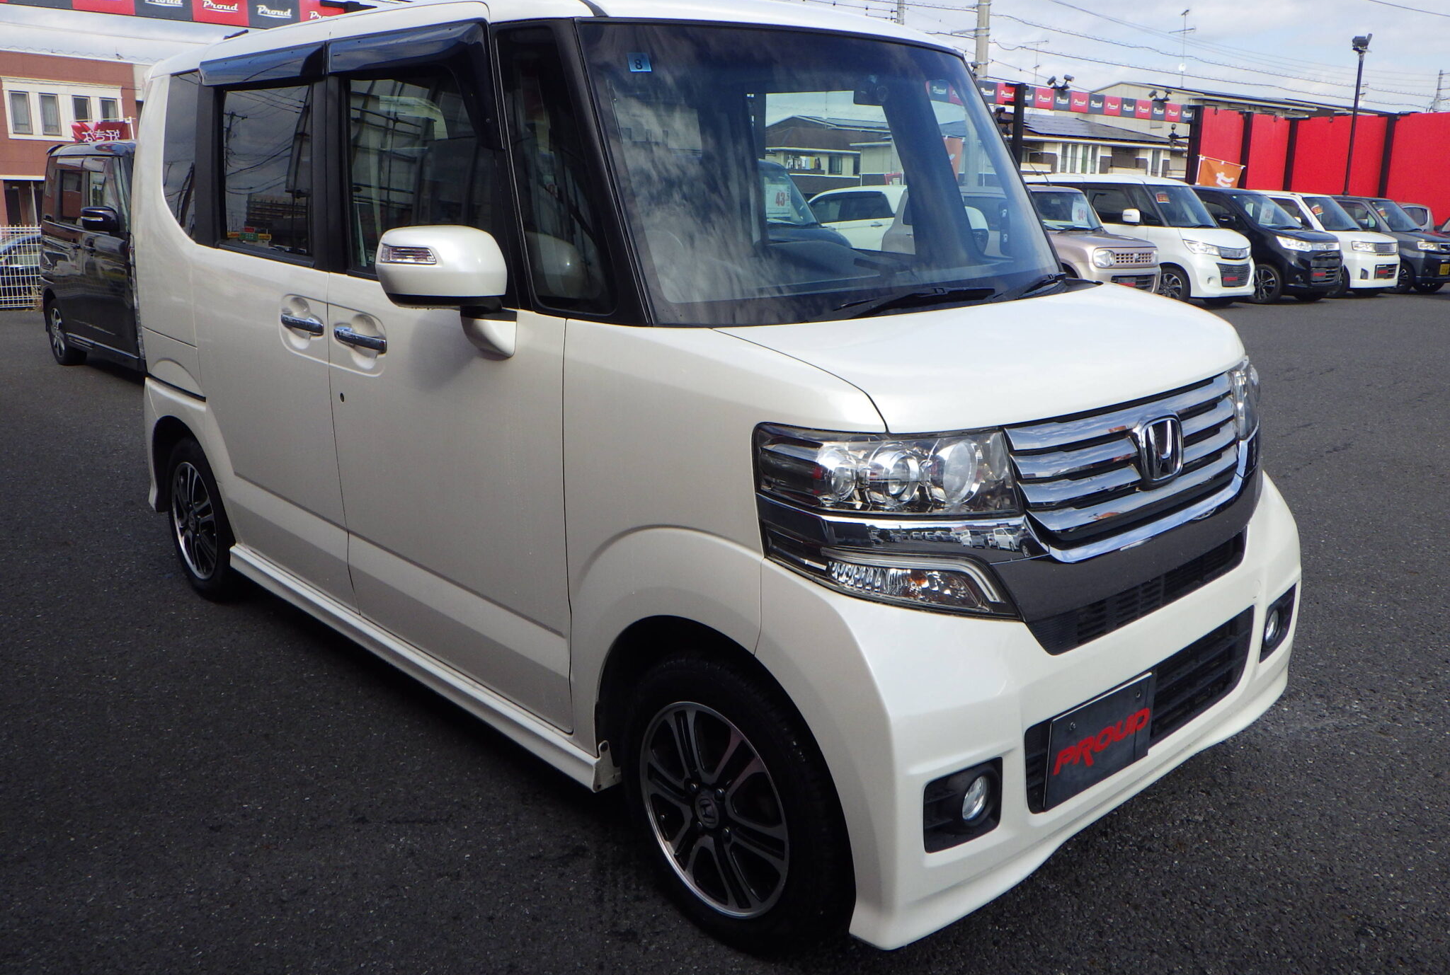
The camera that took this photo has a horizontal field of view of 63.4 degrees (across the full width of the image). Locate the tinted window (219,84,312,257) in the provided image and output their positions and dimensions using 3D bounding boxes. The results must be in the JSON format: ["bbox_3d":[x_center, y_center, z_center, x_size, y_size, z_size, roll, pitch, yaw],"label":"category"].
[{"bbox_3d":[-1.203,-0.834,3.062,0.050,0.450,0.590,-5,14,-43],"label":"tinted window"}]

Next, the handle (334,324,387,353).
[{"bbox_3d":[-0.861,-0.349,2.763,0.050,0.045,0.238,-13,20,-42],"label":"handle"}]

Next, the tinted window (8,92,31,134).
[{"bbox_3d":[-20.431,-10.853,34.000,0.120,1.250,0.660,9,16,29],"label":"tinted window"}]

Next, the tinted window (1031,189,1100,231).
[{"bbox_3d":[4.324,-3.542,15.000,1.380,0.550,0.150,-10,-7,-37],"label":"tinted window"}]

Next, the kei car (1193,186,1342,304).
[{"bbox_3d":[7.347,-3.679,17.663,1.475,1.650,3.395,-10,16,-39],"label":"kei car"}]

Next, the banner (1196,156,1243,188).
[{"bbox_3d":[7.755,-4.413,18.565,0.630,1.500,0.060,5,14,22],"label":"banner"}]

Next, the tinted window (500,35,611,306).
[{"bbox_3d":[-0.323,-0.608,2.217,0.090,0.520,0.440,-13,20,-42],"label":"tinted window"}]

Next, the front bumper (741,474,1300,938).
[{"bbox_3d":[0.698,0.318,2.333,1.475,0.620,0.370,-13,20,-42],"label":"front bumper"}]

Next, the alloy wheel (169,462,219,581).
[{"bbox_3d":[-1.716,0.102,3.920,0.140,0.397,0.397,-13,20,-42],"label":"alloy wheel"}]

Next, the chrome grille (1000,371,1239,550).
[{"bbox_3d":[0.755,-0.054,2.091,0.780,0.230,0.110,-13,19,-41],"label":"chrome grille"}]

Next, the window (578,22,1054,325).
[{"bbox_3d":[0.305,-0.647,2.439,1.300,0.690,0.130,-13,-11,-41],"label":"window"}]

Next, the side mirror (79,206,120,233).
[{"bbox_3d":[-4.341,-1.862,8.150,0.240,0.185,0.170,-13,19,-42],"label":"side mirror"}]

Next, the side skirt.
[{"bbox_3d":[-0.873,0.387,3.019,0.090,0.095,1.870,-13,20,-42],"label":"side skirt"}]

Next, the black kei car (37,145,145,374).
[{"bbox_3d":[-3.953,-1.712,8.826,1.475,1.735,3.395,-12,19,-41],"label":"black kei car"}]

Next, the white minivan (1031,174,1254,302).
[{"bbox_3d":[5.534,-3.439,16.361,1.475,1.735,3.395,-10,16,-38],"label":"white minivan"}]

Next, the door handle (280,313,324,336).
[{"bbox_3d":[-1.041,-0.395,2.875,0.045,0.042,0.215,-13,19,-41],"label":"door handle"}]

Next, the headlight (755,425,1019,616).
[{"bbox_3d":[0.262,0.059,1.848,0.335,0.320,0.315,-13,19,-41],"label":"headlight"}]

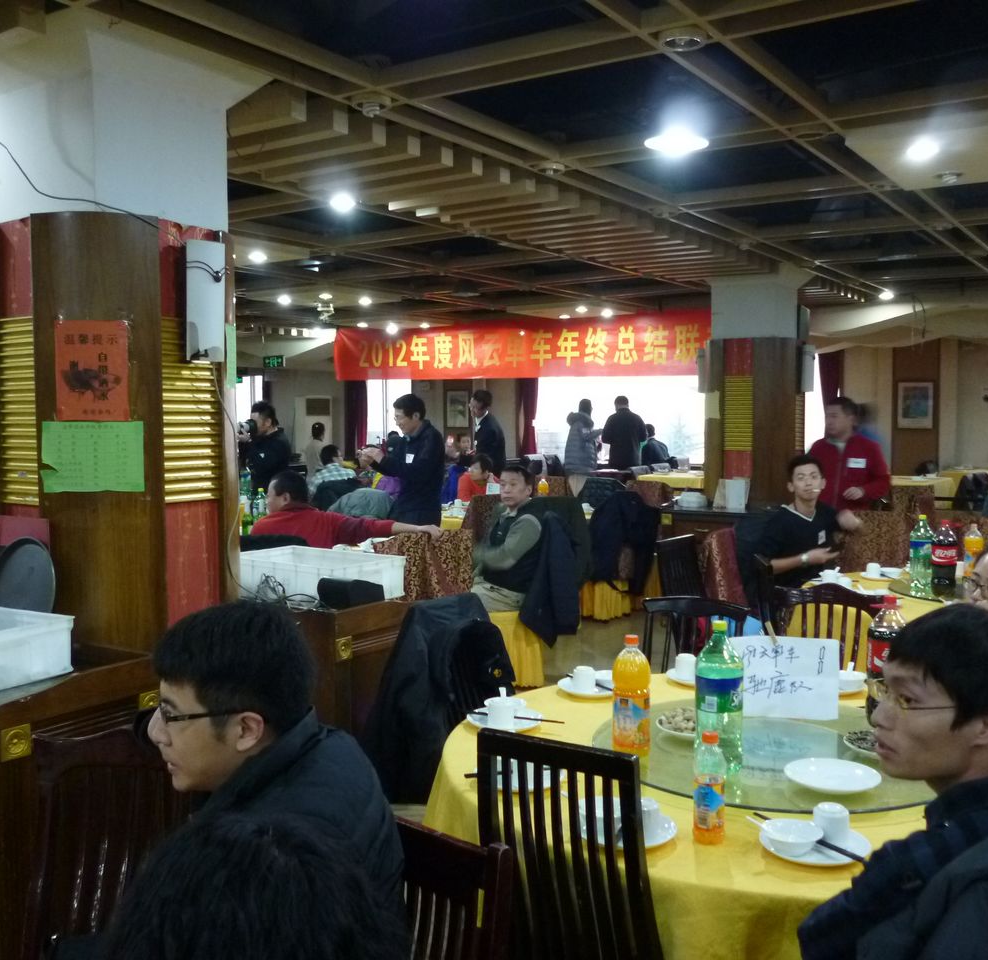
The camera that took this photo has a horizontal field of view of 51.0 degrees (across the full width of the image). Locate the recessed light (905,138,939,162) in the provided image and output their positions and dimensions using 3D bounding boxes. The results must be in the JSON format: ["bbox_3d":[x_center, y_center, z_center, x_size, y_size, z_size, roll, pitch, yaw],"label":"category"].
[{"bbox_3d":[1.815,-1.404,4.397,0.140,0.080,0.140,0,4,0],"label":"recessed light"}]

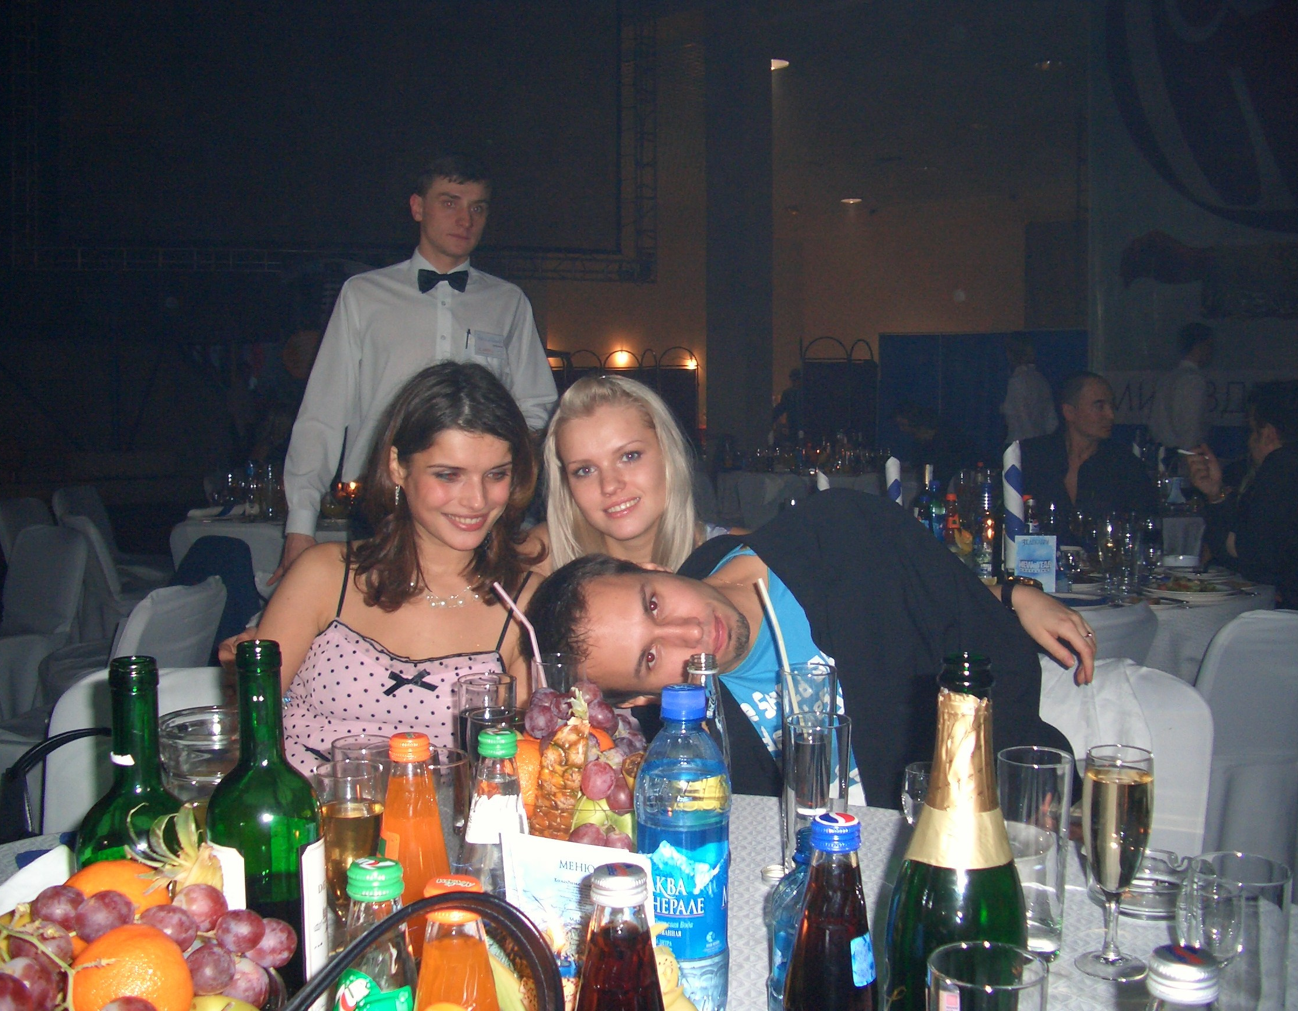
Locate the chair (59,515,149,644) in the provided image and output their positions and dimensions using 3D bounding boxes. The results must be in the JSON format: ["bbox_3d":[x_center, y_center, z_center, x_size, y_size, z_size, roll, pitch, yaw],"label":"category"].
[{"bbox_3d":[-1.860,0.440,4.800,0.490,0.840,0.420,-2,5,-29],"label":"chair"}]

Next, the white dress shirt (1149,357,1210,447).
[{"bbox_3d":[2.910,-0.549,7.480,0.320,0.520,0.460,1,5,8],"label":"white dress shirt"}]

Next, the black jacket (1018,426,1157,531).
[{"bbox_3d":[1.380,0.041,4.266,0.480,0.560,0.320,2,5,21],"label":"black jacket"}]

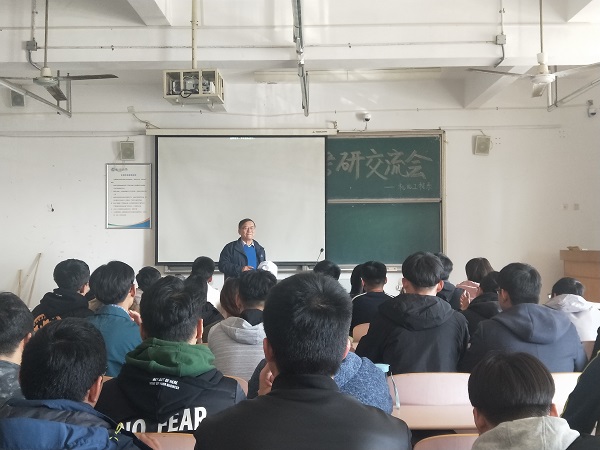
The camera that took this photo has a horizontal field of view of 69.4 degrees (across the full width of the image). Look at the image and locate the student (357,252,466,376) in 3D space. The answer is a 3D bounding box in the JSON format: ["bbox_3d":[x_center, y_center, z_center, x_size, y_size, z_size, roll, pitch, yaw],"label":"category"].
[{"bbox_3d":[0.521,0.758,2.098,0.520,1.270,0.700,0,-2,1],"label":"student"}]

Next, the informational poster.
[{"bbox_3d":[-2.454,-0.411,6.214,0.662,0.945,0.030,0,-2,1],"label":"informational poster"}]

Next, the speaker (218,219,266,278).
[{"bbox_3d":[-0.630,0.753,4.775,0.510,1.650,0.350,1,-2,-24],"label":"speaker"}]

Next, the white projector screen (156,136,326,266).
[{"bbox_3d":[-0.820,-0.340,6.080,2.411,1.837,0.040,0,-2,1],"label":"white projector screen"}]

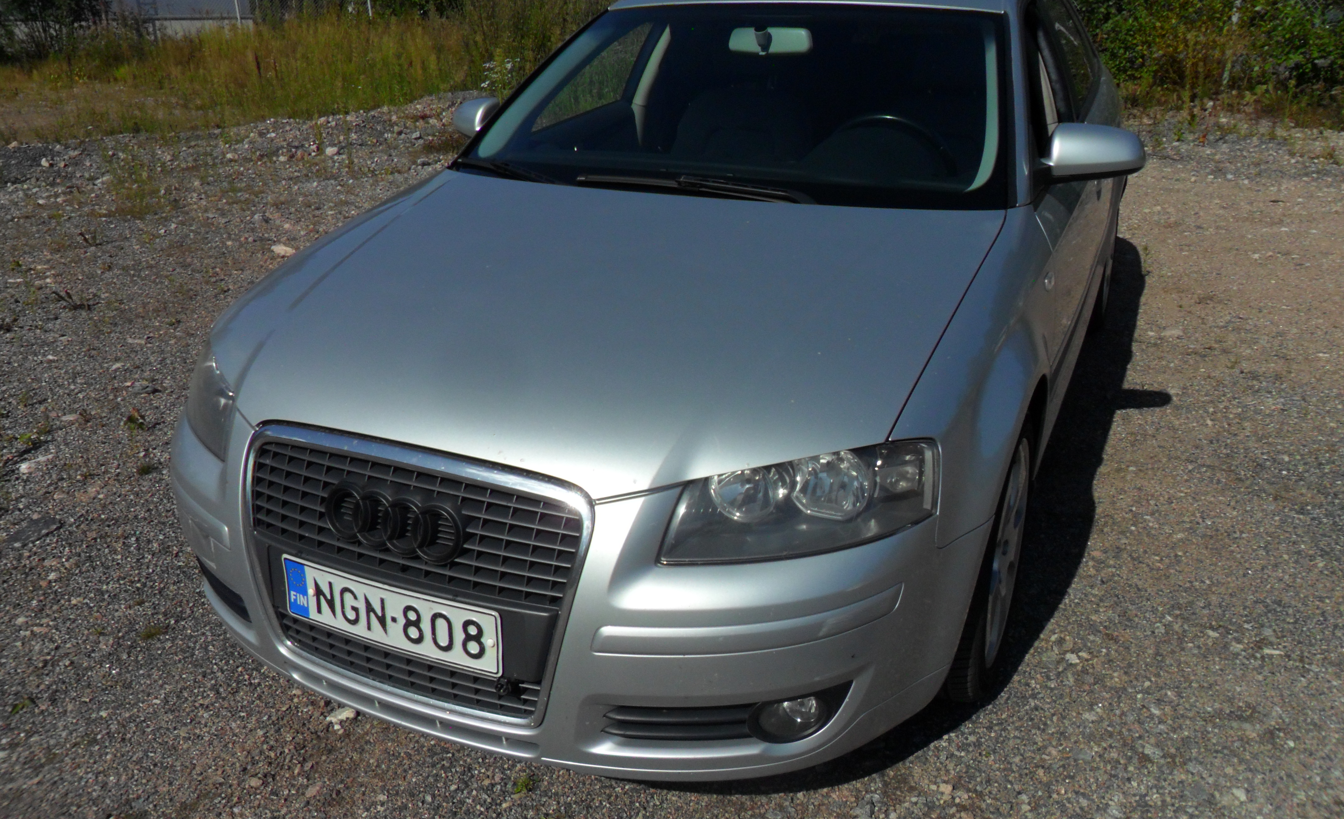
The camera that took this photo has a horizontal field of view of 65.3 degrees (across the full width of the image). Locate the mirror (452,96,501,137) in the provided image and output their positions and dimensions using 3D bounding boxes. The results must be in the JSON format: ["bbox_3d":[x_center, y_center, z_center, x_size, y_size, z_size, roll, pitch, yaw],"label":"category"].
[{"bbox_3d":[-0.579,-0.891,3.243,0.225,0.130,0.125,9,23,23],"label":"mirror"}]

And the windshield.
[{"bbox_3d":[0.175,-0.840,2.750,1.450,0.100,0.880,9,54,23],"label":"windshield"}]

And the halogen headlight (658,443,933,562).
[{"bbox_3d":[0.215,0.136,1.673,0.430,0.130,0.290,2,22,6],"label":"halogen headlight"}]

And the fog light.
[{"bbox_3d":[0.194,0.488,1.685,0.118,0.093,0.065,6,22,16],"label":"fog light"}]

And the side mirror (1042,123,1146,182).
[{"bbox_3d":[1.029,-0.624,2.554,0.225,0.130,0.125,9,23,23],"label":"side mirror"}]

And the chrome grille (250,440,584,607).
[{"bbox_3d":[-0.433,0.180,1.725,0.620,0.190,0.075,9,11,23],"label":"chrome grille"}]

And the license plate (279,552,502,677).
[{"bbox_3d":[-0.464,0.336,1.728,0.442,0.118,0.014,9,20,23],"label":"license plate"}]

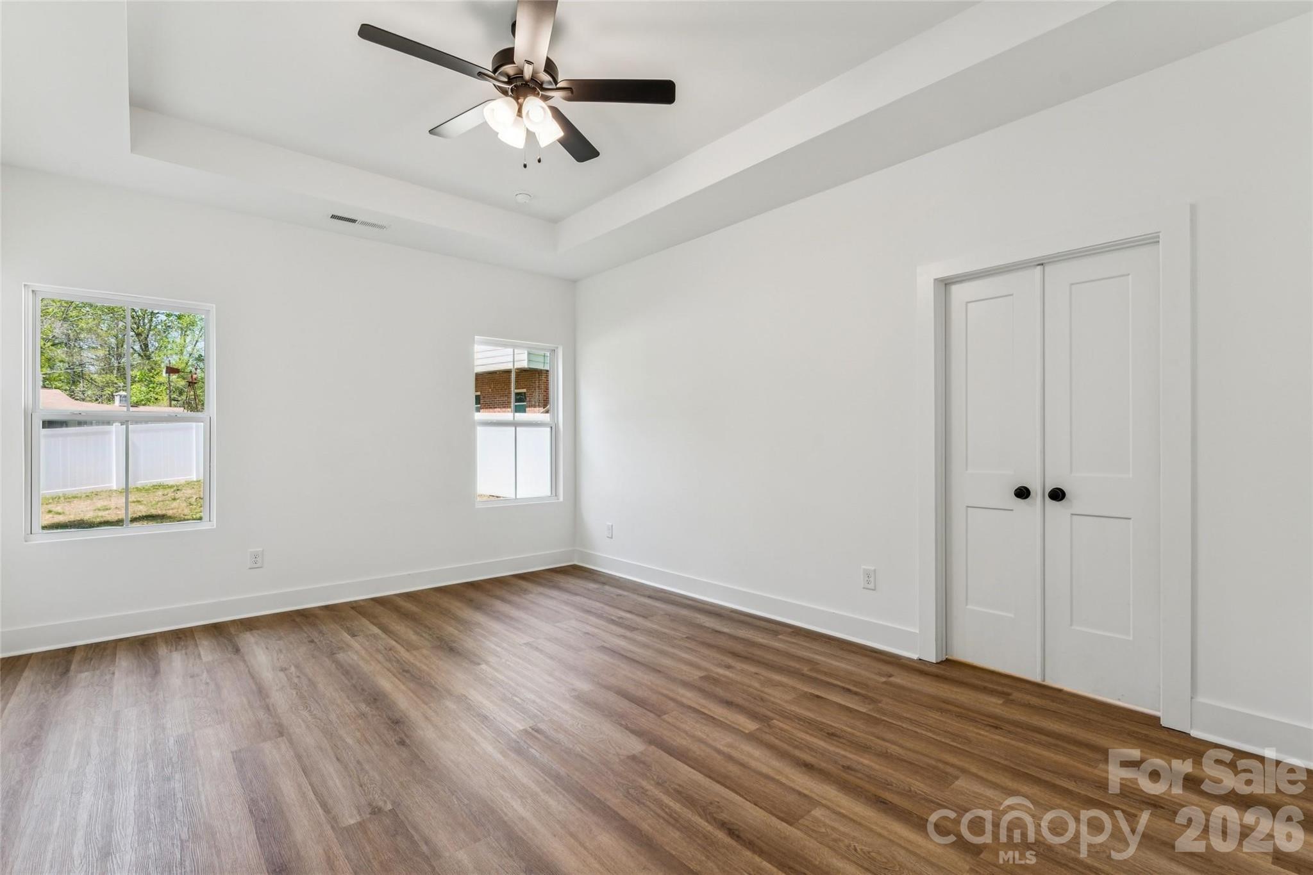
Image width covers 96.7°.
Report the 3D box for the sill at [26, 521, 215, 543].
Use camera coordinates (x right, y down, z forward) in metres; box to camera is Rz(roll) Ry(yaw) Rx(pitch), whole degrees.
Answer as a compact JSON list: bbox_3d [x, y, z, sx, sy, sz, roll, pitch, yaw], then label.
[{"bbox_3d":[-3.281,0.581,3.622,0.875,0.040,0.100,0,0,-39],"label":"sill"}]

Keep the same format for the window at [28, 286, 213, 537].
[{"bbox_3d":[-3.299,-0.148,3.642,0.860,1.430,0.090,0,0,-39],"label":"window"}]

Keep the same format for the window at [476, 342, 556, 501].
[{"bbox_3d":[-1.259,-0.143,5.311,0.850,1.430,0.090,0,0,-39],"label":"window"}]

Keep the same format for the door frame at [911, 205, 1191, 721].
[{"bbox_3d":[1.850,0.133,2.826,0.140,2.145,1.100,0,0,-42],"label":"door frame"}]

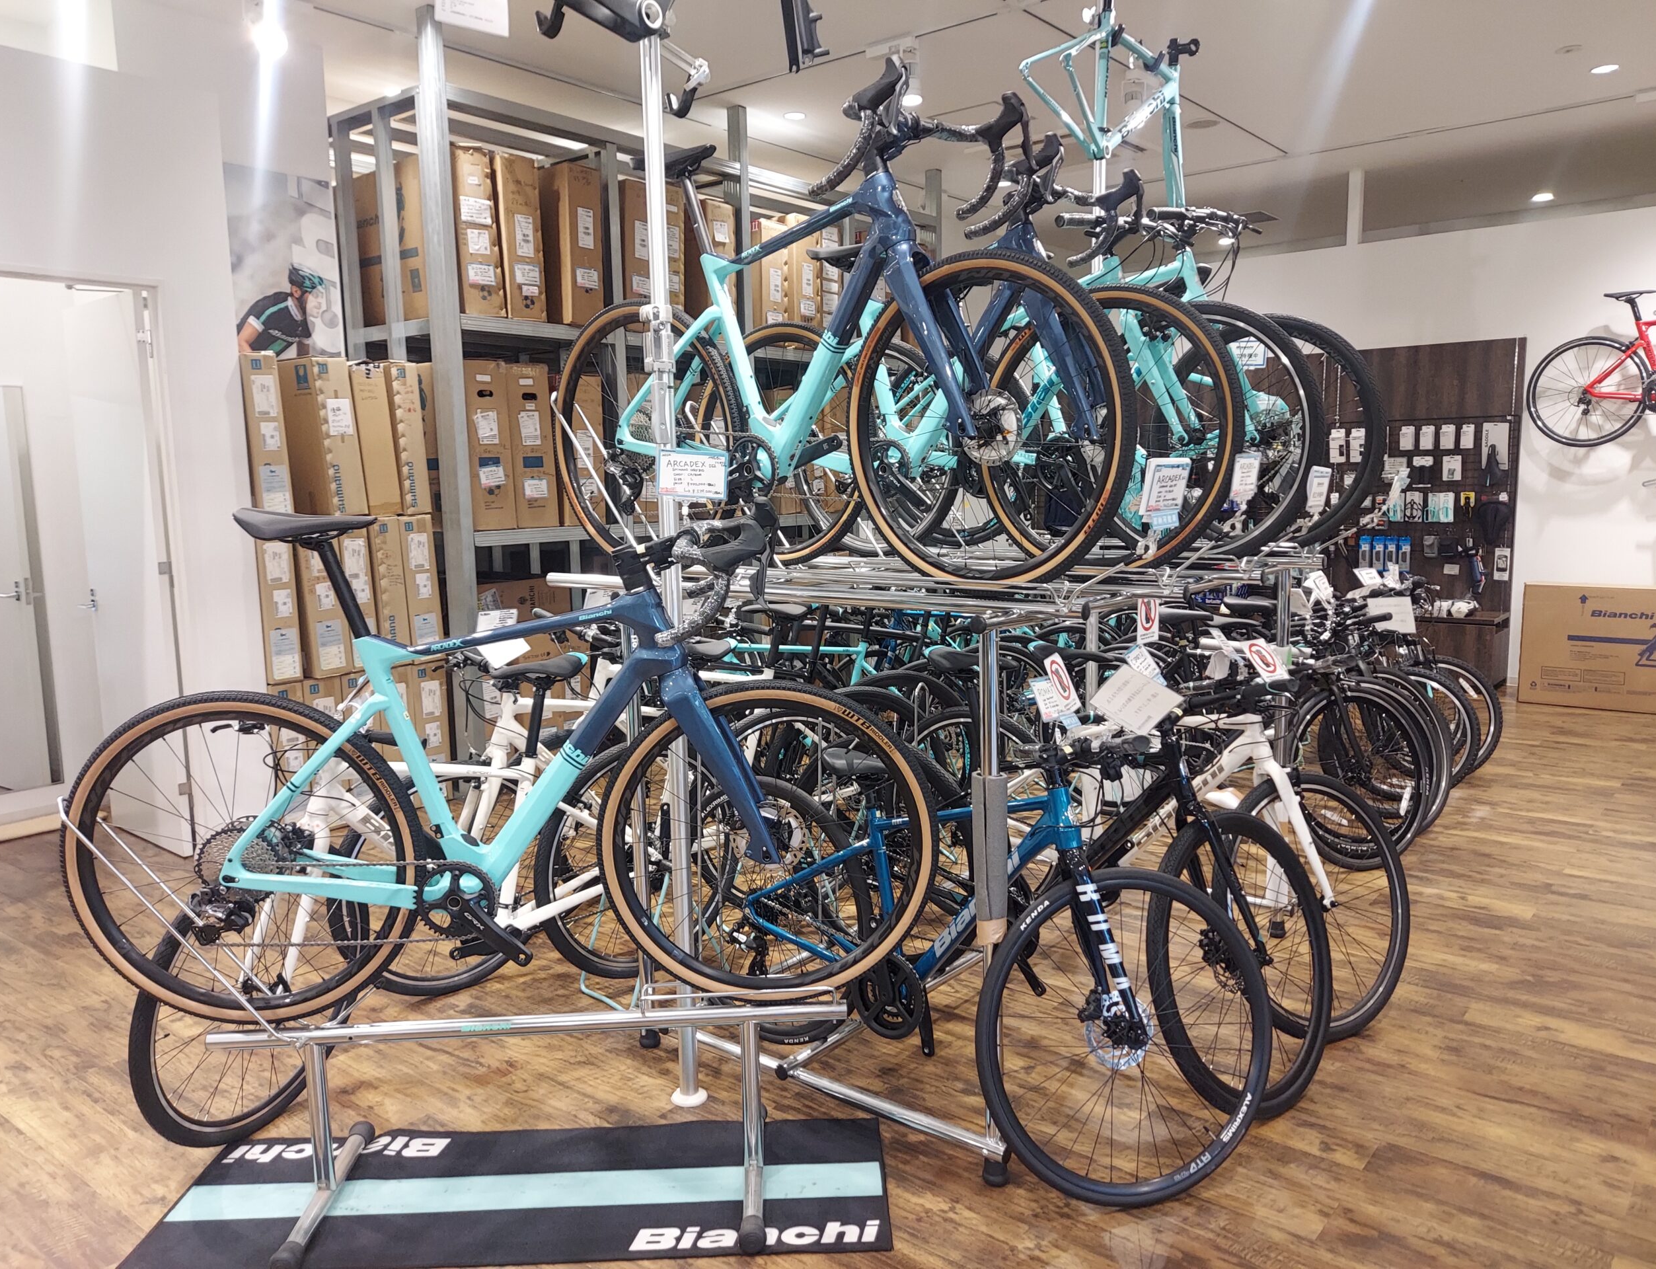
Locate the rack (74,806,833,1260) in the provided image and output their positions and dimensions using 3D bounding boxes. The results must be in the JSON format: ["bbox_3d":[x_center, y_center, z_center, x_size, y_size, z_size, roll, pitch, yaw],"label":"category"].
[{"bbox_3d":[-0.723,0.727,2.514,1.540,0.910,0.480,-2,7,-4],"label":"rack"}]

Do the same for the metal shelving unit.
[{"bbox_3d":[-0.743,-1.237,7.349,0.820,3.550,4.100,5,10,39],"label":"metal shelving unit"}]

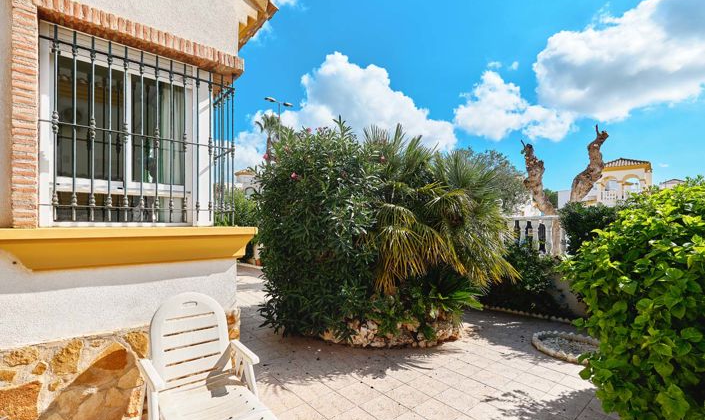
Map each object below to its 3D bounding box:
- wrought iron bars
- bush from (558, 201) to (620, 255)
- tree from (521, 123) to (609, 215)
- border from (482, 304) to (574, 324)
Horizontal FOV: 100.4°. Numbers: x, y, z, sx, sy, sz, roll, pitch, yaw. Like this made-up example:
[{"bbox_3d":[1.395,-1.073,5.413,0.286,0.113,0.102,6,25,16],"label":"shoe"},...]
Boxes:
[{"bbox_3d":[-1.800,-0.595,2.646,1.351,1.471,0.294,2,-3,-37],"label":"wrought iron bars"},{"bbox_3d":[4.015,0.454,4.853,0.980,1.176,1.127,2,-3,-42],"label":"bush"},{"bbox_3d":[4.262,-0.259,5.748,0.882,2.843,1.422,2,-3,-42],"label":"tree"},{"bbox_3d":[2.960,1.733,5.045,0.127,0.098,1.616,2,-3,-40],"label":"border"}]

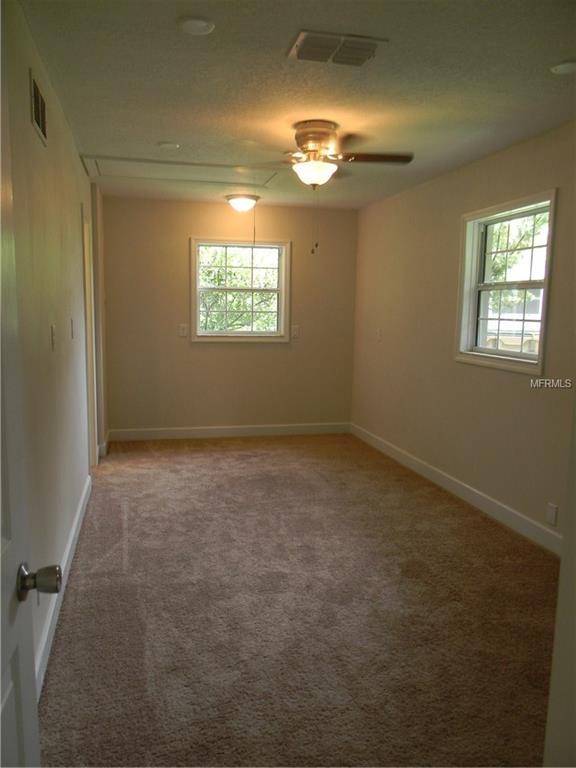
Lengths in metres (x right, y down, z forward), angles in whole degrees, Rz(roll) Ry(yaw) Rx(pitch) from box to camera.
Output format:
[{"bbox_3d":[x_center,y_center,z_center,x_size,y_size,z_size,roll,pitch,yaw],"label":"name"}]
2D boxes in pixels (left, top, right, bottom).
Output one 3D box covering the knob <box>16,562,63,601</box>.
[{"bbox_3d":[-0.430,0.343,1.080,0.064,0.066,0.066,0,7,-9],"label":"knob"}]

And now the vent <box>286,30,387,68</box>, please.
[{"bbox_3d":[0.189,-1.339,2.503,0.340,0.020,0.285,-1,7,-14],"label":"vent"}]

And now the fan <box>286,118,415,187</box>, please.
[{"bbox_3d":[0.160,-1.296,3.559,1.080,0.366,1.080,-1,7,-14],"label":"fan"}]

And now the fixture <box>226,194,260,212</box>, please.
[{"bbox_3d":[-0.419,-1.712,5.885,0.320,0.140,0.320,-1,7,-14],"label":"fixture"}]

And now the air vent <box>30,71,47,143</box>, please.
[{"bbox_3d":[-1.011,-1.116,2.538,0.020,0.205,0.400,-1,7,-14],"label":"air vent"}]

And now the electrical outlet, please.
[{"bbox_3d":[1.550,0.769,3.654,0.010,0.116,0.075,-1,7,-14],"label":"electrical outlet"}]

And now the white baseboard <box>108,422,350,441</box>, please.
[{"bbox_3d":[-0.562,0.516,6.682,2.630,0.117,0.016,-1,7,-14],"label":"white baseboard"}]

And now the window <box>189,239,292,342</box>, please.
[{"bbox_3d":[-0.484,-0.975,6.536,1.045,1.060,0.100,-1,7,-14],"label":"window"}]

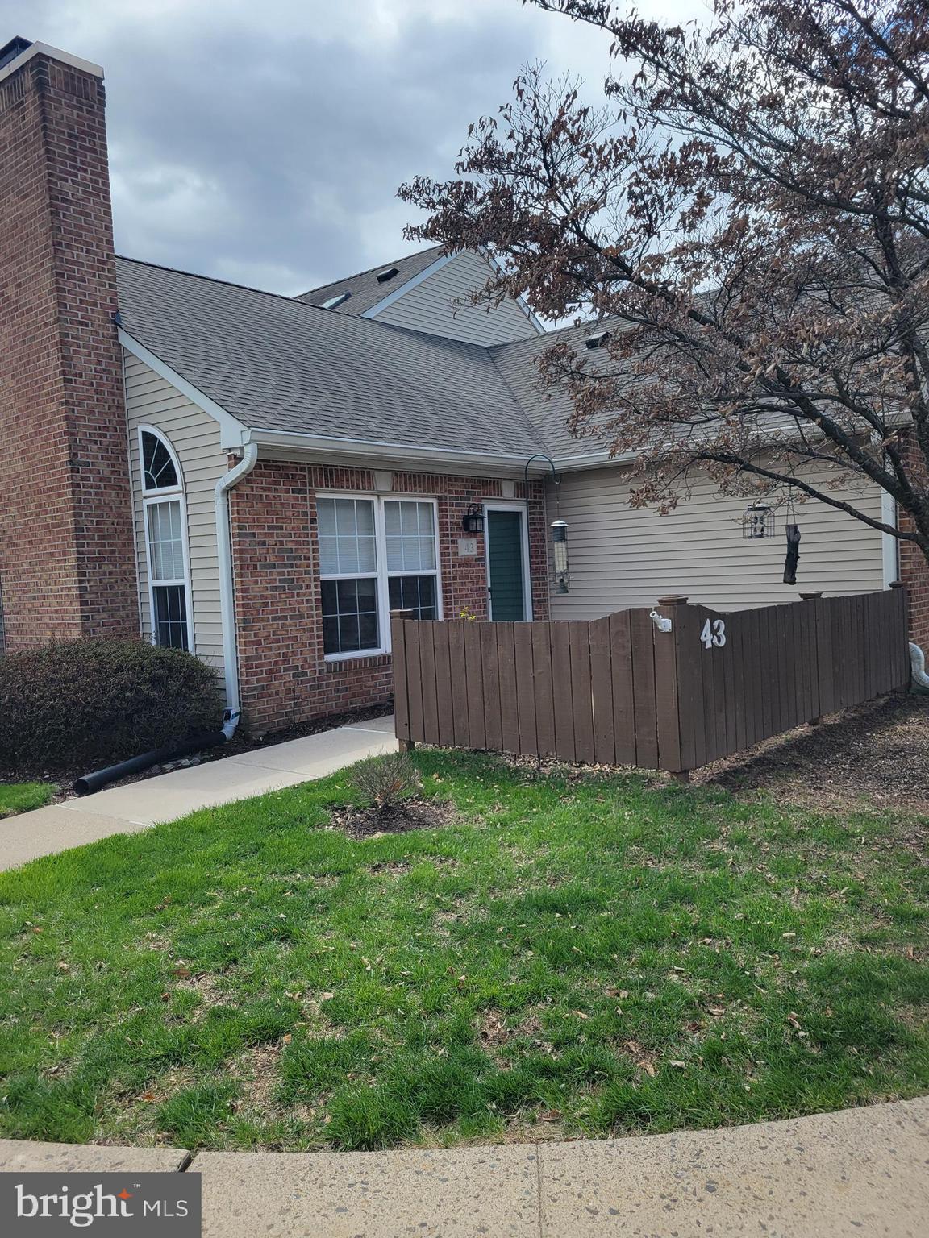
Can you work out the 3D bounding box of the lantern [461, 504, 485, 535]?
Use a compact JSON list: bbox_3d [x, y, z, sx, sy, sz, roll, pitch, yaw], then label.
[{"bbox_3d":[0.114,-1.110,10.454,0.230,0.320,0.165,0,4,39],"label":"lantern"}]

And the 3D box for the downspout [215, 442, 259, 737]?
[{"bbox_3d":[-1.901,-0.213,7.987,0.600,2.510,0.150,0,4,39],"label":"downspout"}]

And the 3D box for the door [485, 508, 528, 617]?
[{"bbox_3d":[0.548,-0.305,11.247,0.080,2.060,0.850,0,4,39],"label":"door"}]

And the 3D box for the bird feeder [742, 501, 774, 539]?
[{"bbox_3d":[1.989,-0.668,6.300,0.223,0.259,0.223,0,4,39],"label":"bird feeder"}]

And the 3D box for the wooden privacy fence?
[{"bbox_3d":[1.897,0.265,8.089,2.413,1.110,4.700,0,4,41],"label":"wooden privacy fence"}]

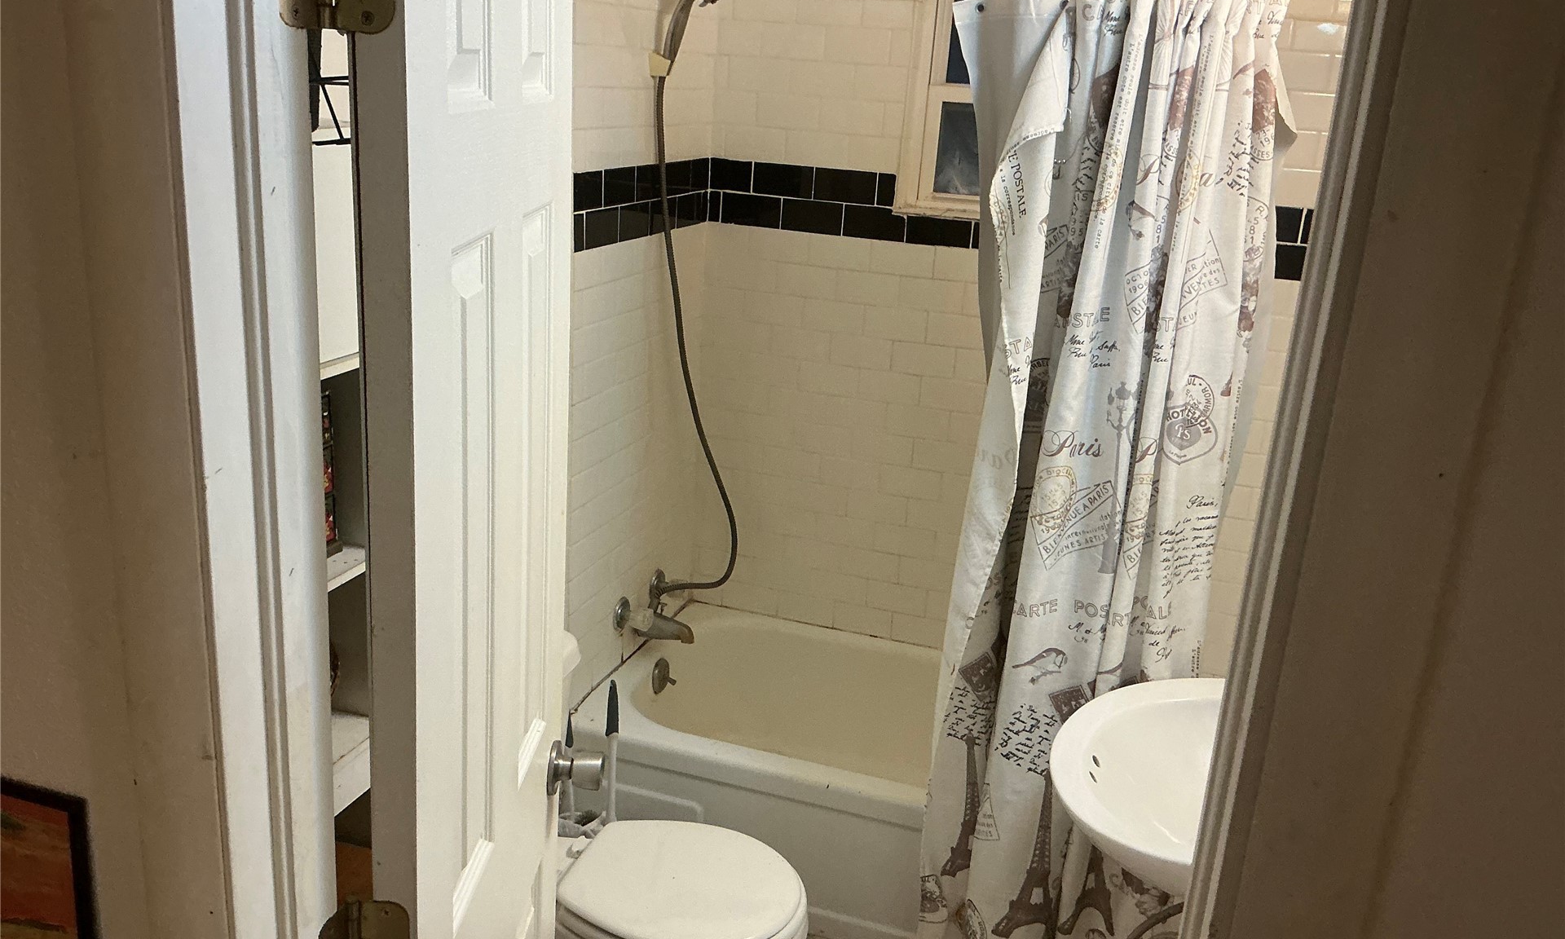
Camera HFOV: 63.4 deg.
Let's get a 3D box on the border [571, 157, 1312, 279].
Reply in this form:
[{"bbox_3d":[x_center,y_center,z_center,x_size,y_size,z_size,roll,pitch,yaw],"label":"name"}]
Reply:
[{"bbox_3d":[0.426,-0.475,2.568,1.510,0.158,0.760,9,18,16],"label":"border"}]

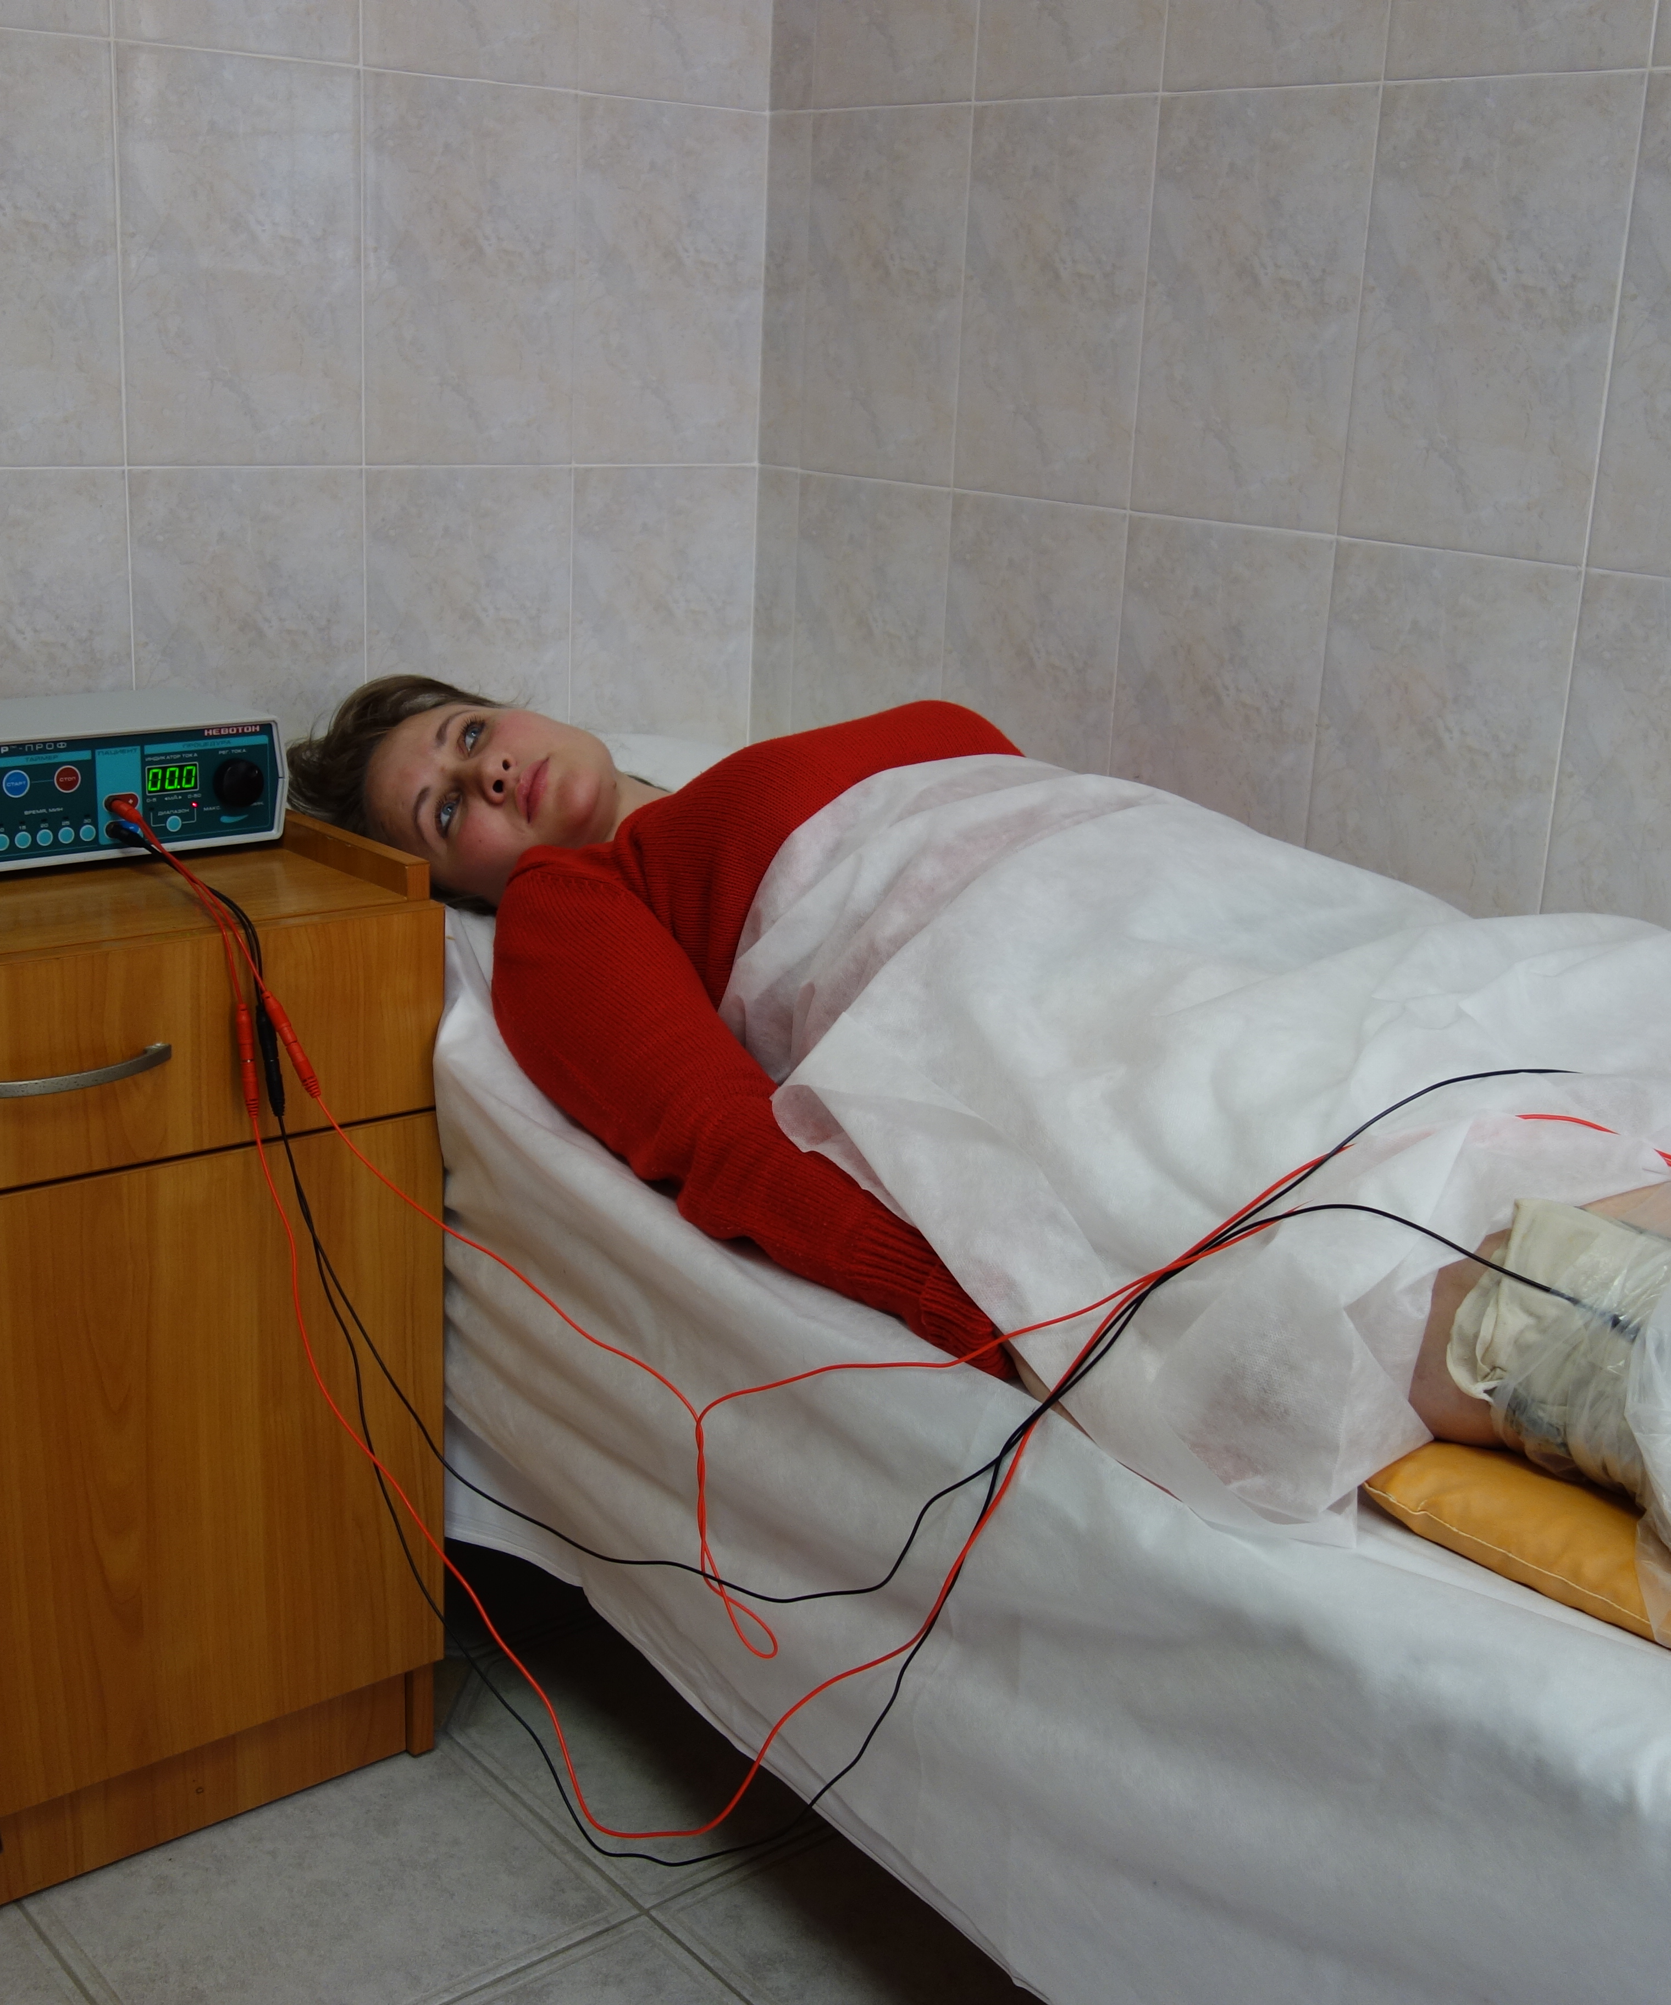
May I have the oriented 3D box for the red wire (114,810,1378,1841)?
[{"bbox_3d":[-0.086,0.262,1.432,1.017,0.621,0.165,13,19,32],"label":"red wire"}]

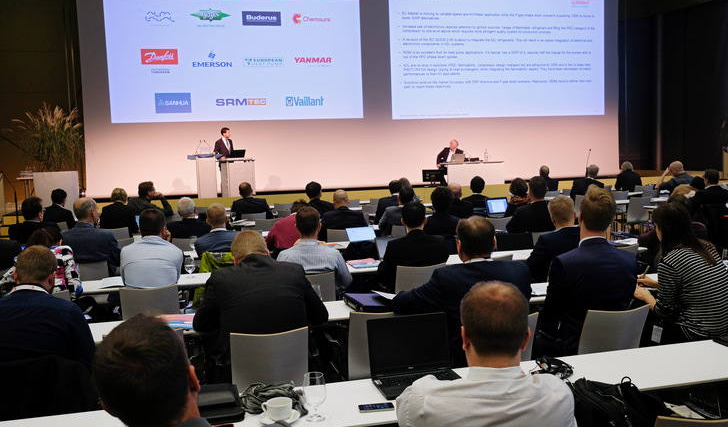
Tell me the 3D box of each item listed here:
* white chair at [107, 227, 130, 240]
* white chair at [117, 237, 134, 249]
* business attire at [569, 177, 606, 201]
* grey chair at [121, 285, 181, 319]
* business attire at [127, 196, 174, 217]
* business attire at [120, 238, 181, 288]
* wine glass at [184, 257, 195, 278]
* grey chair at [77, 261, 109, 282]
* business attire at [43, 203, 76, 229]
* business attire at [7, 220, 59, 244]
[{"bbox_3d":[-3.275,0.610,9.160,0.460,0.820,0.530,-3,5,-14],"label":"white chair"},{"bbox_3d":[-2.782,0.692,7.895,0.460,0.820,0.530,-3,5,-14],"label":"white chair"},{"bbox_3d":[3.895,-0.255,11.925,0.550,0.620,0.420,-3,5,-14],"label":"business attire"},{"bbox_3d":[-1.478,0.886,4.847,0.460,0.820,0.530,-3,5,-14],"label":"grey chair"},{"bbox_3d":[-3.158,0.095,10.167,0.600,0.620,0.450,-1,5,11],"label":"business attire"},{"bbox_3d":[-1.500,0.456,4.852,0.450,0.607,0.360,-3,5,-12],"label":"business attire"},{"bbox_3d":[-1.362,0.410,5.347,0.078,0.158,0.078,-3,5,-14],"label":"wine glass"},{"bbox_3d":[-2.424,0.829,6.150,0.430,0.830,0.520,-3,5,-14],"label":"grey chair"},{"bbox_3d":[-4.501,0.185,10.144,0.520,0.620,0.400,-2,5,-4],"label":"business attire"},{"bbox_3d":[-3.442,0.335,7.202,0.500,0.544,0.340,-3,5,-11],"label":"business attire"}]

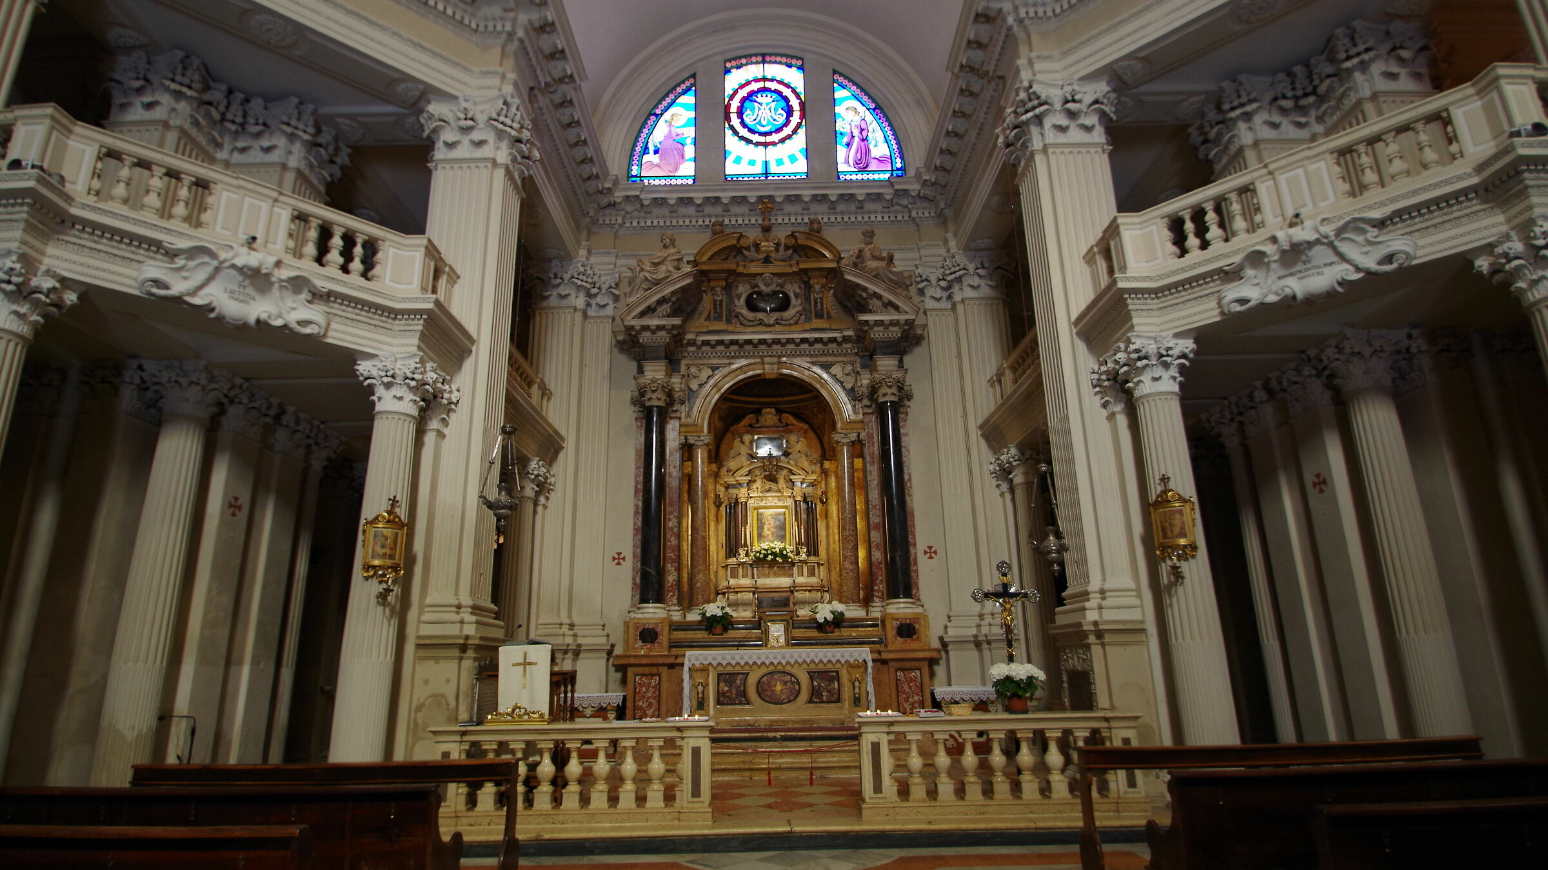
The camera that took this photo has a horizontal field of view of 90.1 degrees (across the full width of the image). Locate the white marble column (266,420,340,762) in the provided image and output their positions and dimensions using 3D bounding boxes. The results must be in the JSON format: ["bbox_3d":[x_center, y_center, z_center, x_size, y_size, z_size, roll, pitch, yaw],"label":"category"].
[{"bbox_3d":[-5.801,2.047,9.268,0.636,4.426,0.636,-1,-15,0],"label":"white marble column"}]

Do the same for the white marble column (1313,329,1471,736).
[{"bbox_3d":[5.959,1.221,7.223,0.636,4.426,0.636,-1,-15,0],"label":"white marble column"}]

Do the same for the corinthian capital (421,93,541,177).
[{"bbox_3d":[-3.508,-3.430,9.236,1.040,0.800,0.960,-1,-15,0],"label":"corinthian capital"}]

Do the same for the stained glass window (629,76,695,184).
[{"bbox_3d":[-2.027,-5.628,14.128,1.180,2.262,0.096,-1,-15,0],"label":"stained glass window"}]

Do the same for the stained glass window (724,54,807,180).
[{"bbox_3d":[-0.168,-6.165,14.939,1.538,2.800,0.189,-1,-15,0],"label":"stained glass window"}]

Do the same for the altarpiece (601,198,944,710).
[{"bbox_3d":[-0.039,0.150,12.380,4.982,8.453,1.288,-1,-15,0],"label":"altarpiece"}]

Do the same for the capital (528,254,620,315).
[{"bbox_3d":[-3.322,-2.442,12.913,1.376,0.800,0.640,-1,-15,0],"label":"capital"}]

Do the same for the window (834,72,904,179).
[{"bbox_3d":[1.830,-5.980,14.866,1.254,2.405,0.189,-1,-15,0],"label":"window"}]

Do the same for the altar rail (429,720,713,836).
[{"bbox_3d":[-1.782,3.001,6.876,2.512,0.800,0.384,-1,-15,0],"label":"altar rail"}]

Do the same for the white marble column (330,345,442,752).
[{"bbox_3d":[-3.576,1.340,6.972,0.552,4.304,0.552,-1,-15,0],"label":"white marble column"}]

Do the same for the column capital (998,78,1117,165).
[{"bbox_3d":[3.499,-3.682,9.563,1.185,0.790,1.065,-1,-15,0],"label":"column capital"}]

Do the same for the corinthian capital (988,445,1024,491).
[{"bbox_3d":[3.561,0.538,11.679,0.528,0.600,0.528,-1,-15,0],"label":"corinthian capital"}]

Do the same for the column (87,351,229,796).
[{"bbox_3d":[-5.708,1.433,7.111,0.552,4.384,0.552,-1,-15,0],"label":"column"}]

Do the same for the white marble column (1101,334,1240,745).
[{"bbox_3d":[3.696,1.177,6.965,0.552,4.304,0.552,-1,-15,0],"label":"white marble column"}]

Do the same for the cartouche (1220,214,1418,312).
[{"bbox_3d":[4.587,-1.497,6.649,0.275,0.722,1.409,13,-21,-43],"label":"cartouche"}]

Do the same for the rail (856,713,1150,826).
[{"bbox_3d":[1.964,2.917,6.872,2.512,0.800,0.384,-1,-15,0],"label":"rail"}]

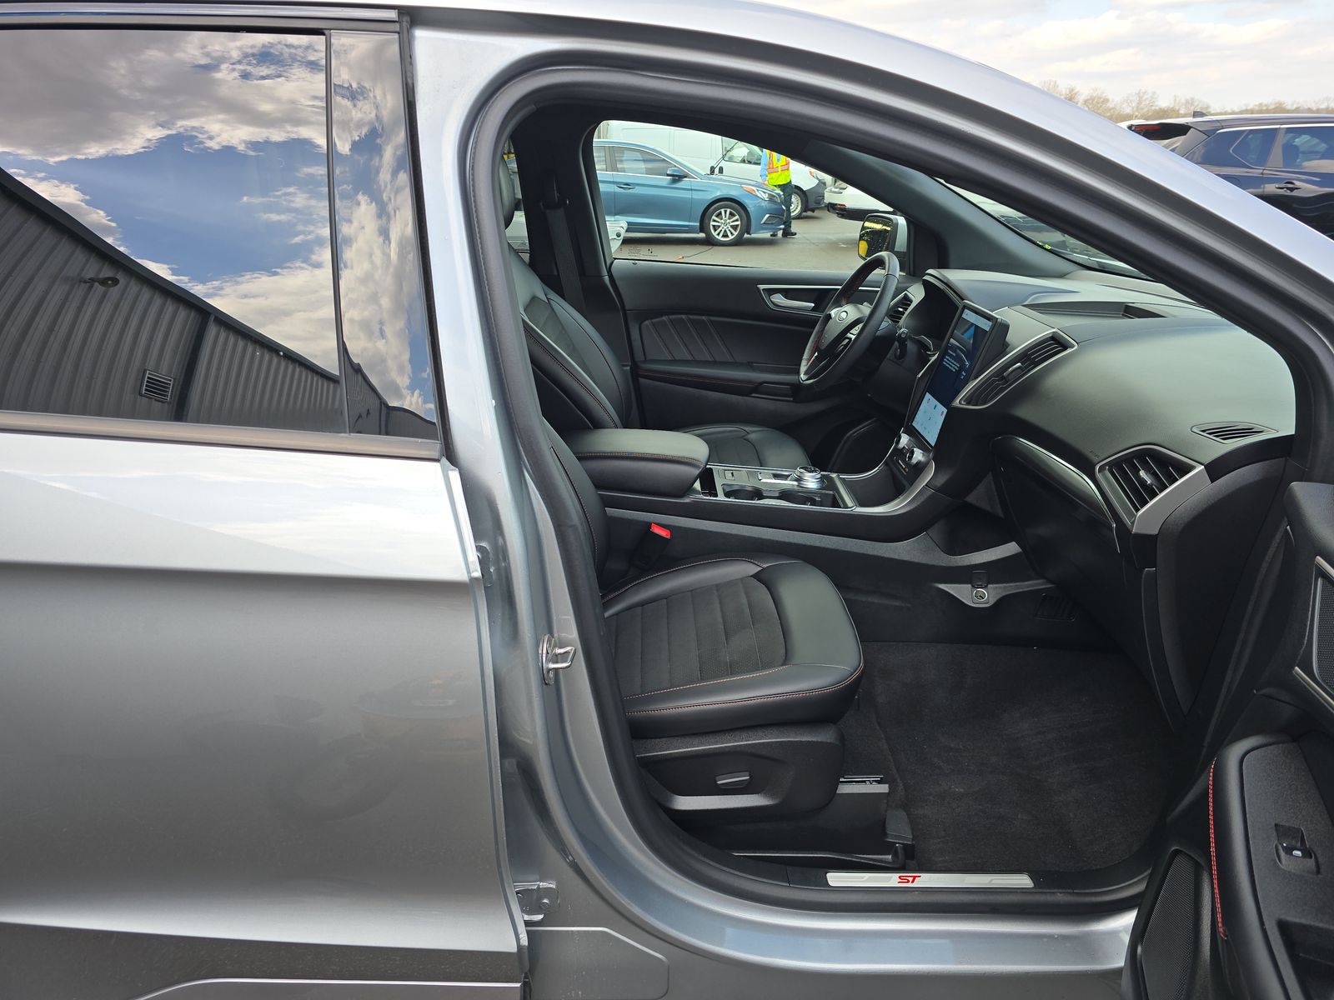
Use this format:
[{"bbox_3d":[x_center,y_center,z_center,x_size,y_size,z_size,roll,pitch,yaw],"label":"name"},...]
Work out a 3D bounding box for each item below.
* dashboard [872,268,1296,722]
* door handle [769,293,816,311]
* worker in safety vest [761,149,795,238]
[{"bbox_3d":[0.815,-0.184,1.831,0.620,0.490,1.420,0,22,0],"label":"dashboard"},{"bbox_3d":[0.345,-0.548,2.446,0.135,0.050,0.040,0,22,0],"label":"door handle"},{"bbox_3d":[1.905,-5.264,14.671,0.530,1.750,0.380,-12,25,-27],"label":"worker in safety vest"}]

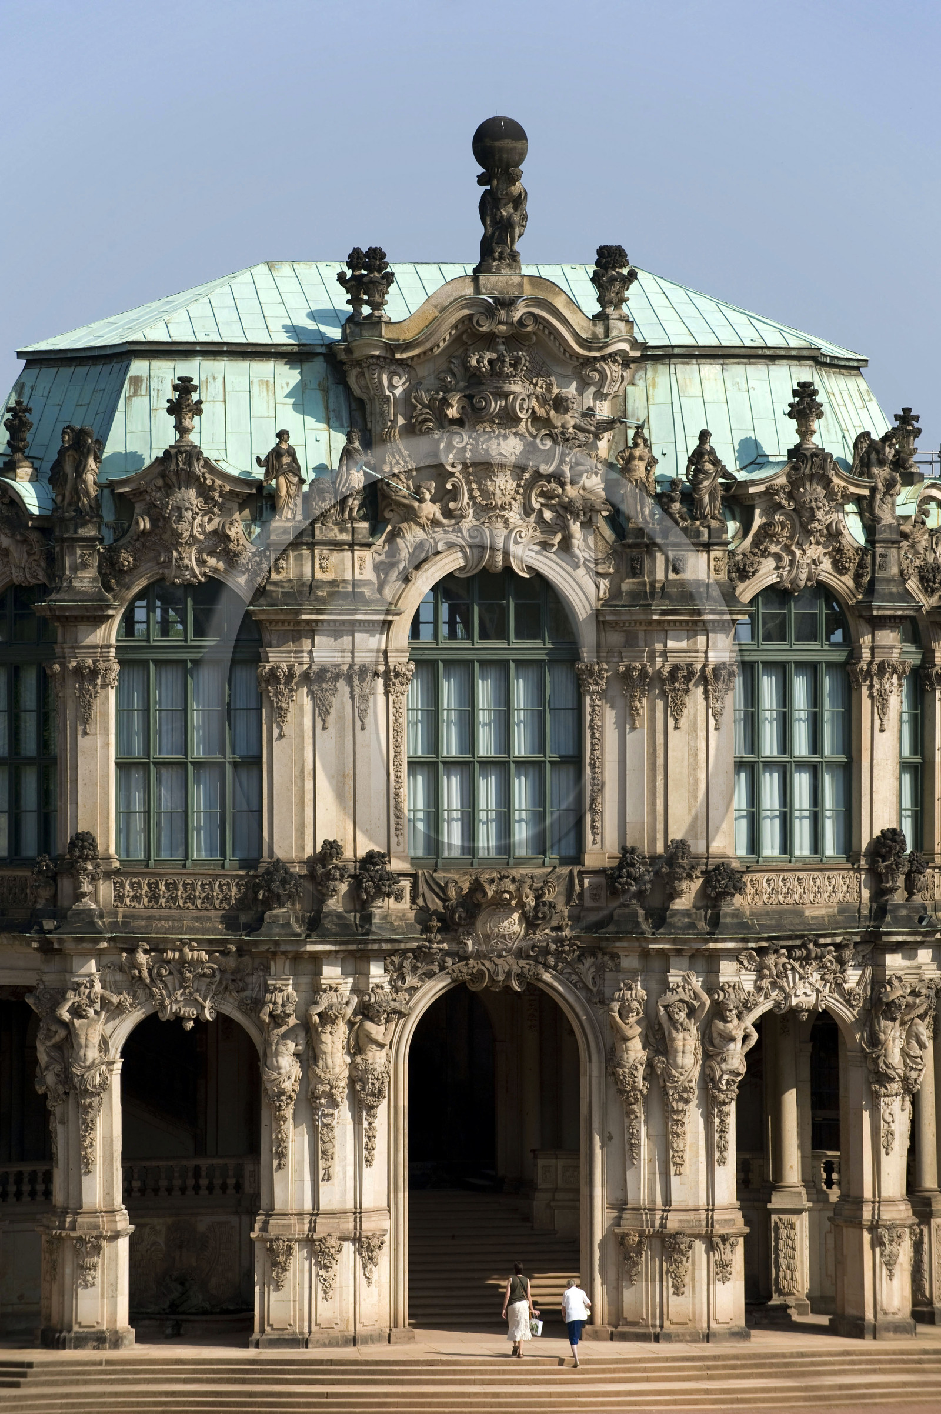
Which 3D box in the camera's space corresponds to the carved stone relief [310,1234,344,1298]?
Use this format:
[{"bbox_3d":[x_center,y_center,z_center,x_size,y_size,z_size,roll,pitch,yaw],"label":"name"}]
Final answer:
[{"bbox_3d":[-2.578,10.008,133.400,0.540,1.180,0.250,0,0,-16],"label":"carved stone relief"}]

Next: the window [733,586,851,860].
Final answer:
[{"bbox_3d":[5.870,0.294,136.700,2.600,5.000,0.350,0,0,-33],"label":"window"}]

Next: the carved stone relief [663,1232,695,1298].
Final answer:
[{"bbox_3d":[3.751,10.064,134.400,0.540,1.140,0.250,0,0,-5],"label":"carved stone relief"}]

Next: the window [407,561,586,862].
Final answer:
[{"bbox_3d":[0.428,0.173,137.600,3.272,5.544,0.400,0,0,-10],"label":"window"}]

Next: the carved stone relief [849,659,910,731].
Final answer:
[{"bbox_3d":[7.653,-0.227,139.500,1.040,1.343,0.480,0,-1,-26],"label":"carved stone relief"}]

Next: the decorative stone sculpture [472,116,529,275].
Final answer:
[{"bbox_3d":[0.554,-9.495,138.600,1.050,2.956,1.050,0,-1,-13],"label":"decorative stone sculpture"}]

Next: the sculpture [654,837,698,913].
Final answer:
[{"bbox_3d":[3.810,3.113,138.300,0.800,1.325,0.700,0,0,-9],"label":"sculpture"}]

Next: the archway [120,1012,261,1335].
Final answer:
[{"bbox_3d":[-4.983,8.282,132.500,2.450,5.751,0.950,0,0,18],"label":"archway"}]

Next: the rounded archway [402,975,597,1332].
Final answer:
[{"bbox_3d":[0.531,8.258,138.000,3.550,6.603,0.950,0,-1,-13],"label":"rounded archway"}]

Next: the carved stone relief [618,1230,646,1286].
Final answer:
[{"bbox_3d":[2.922,9.946,134.700,0.480,0.980,0.230,0,0,18],"label":"carved stone relief"}]

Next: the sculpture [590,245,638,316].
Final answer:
[{"bbox_3d":[2.602,-7.730,135.200,0.750,1.290,0.650,0,0,-10],"label":"sculpture"}]

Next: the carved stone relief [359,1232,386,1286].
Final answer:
[{"bbox_3d":[-1.753,9.841,133.000,0.200,0.950,0.530,-1,-1,45],"label":"carved stone relief"}]

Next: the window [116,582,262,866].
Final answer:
[{"bbox_3d":[-5.188,0.305,137.400,2.706,5.271,0.400,0,0,-3],"label":"window"}]

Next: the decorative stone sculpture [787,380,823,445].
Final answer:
[{"bbox_3d":[6.054,-5.280,134.500,0.650,1.170,0.620,0,-1,0],"label":"decorative stone sculpture"}]

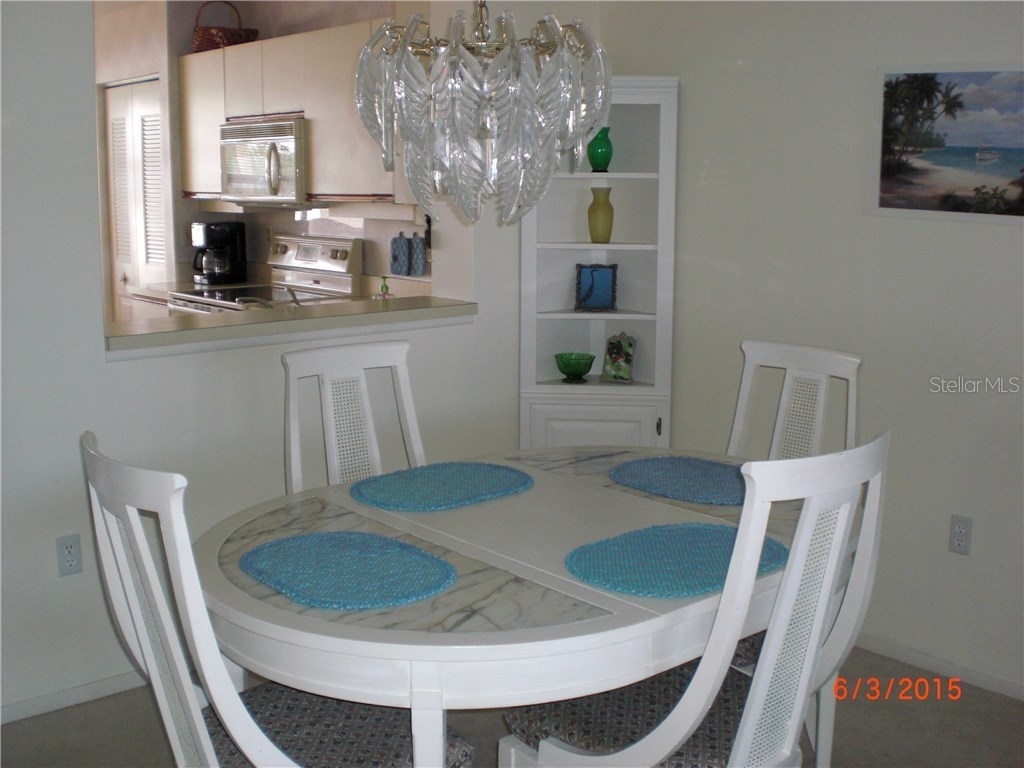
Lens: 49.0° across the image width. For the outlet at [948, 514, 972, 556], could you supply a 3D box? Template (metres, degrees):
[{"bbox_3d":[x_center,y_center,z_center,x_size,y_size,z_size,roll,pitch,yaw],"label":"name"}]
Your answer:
[{"bbox_3d":[1.300,0.439,3.253,0.010,0.115,0.071,-9,14,-42],"label":"outlet"}]

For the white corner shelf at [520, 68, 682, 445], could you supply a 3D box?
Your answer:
[{"bbox_3d":[0.304,-0.195,4.170,0.555,1.830,0.310,1,10,2],"label":"white corner shelf"}]

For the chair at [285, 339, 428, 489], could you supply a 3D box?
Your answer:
[{"bbox_3d":[-0.249,0.454,2.778,0.570,1.040,0.610,-9,14,-42],"label":"chair"}]

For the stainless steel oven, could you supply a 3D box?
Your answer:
[{"bbox_3d":[-1.204,-0.119,5.484,0.680,1.185,0.770,-9,14,-42],"label":"stainless steel oven"}]

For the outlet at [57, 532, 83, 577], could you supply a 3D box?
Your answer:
[{"bbox_3d":[-1.194,0.463,3.034,0.071,0.115,0.010,-9,14,-42],"label":"outlet"}]

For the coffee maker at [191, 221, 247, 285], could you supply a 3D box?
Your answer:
[{"bbox_3d":[-1.565,-0.706,6.004,0.250,0.335,0.175,-9,14,-42],"label":"coffee maker"}]

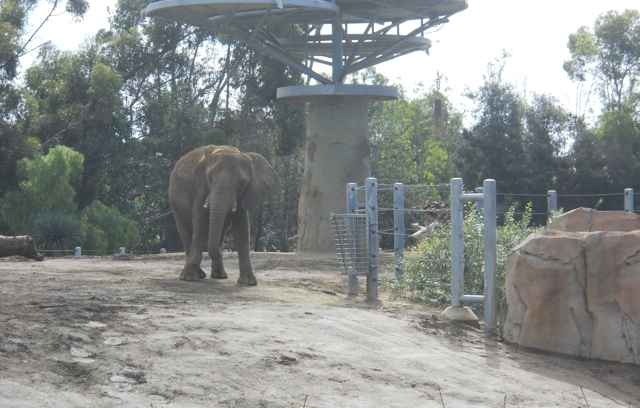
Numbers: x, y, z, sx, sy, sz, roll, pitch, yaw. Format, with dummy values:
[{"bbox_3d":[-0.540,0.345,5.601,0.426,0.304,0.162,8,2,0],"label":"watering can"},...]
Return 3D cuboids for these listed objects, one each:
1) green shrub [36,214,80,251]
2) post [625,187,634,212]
[{"bbox_3d":[-8.693,0.927,60.000,1.500,1.300,1.450,0,0,0],"label":"green shrub"},{"bbox_3d":[6.549,0.622,38.294,0.175,1.900,0.175,0,0,0],"label":"post"}]

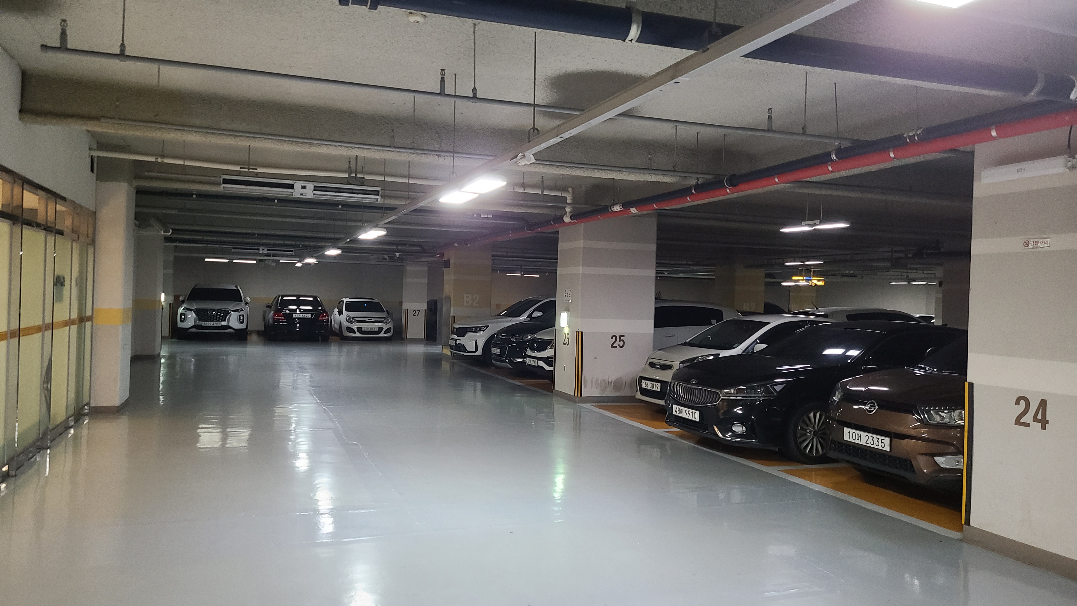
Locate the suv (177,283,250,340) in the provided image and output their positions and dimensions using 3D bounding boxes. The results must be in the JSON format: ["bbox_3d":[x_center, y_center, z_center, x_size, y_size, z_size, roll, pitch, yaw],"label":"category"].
[{"bbox_3d":[-10.410,0.214,26.045,1.975,1.750,4.950,2,0,-20],"label":"suv"}]

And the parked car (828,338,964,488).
[{"bbox_3d":[4.621,0.881,7.294,4.210,1.590,1.800,2,0,-20],"label":"parked car"}]

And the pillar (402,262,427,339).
[{"bbox_3d":[-4.208,-0.082,27.473,0.710,2.720,0.740,2,0,-20],"label":"pillar"}]

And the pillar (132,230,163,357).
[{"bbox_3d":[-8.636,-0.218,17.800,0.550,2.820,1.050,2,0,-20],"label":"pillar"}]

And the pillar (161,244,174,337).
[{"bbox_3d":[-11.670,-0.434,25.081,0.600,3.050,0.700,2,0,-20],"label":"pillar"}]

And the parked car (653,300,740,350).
[{"bbox_3d":[1.981,0.769,15.808,4.440,1.640,1.855,2,0,-20],"label":"parked car"}]

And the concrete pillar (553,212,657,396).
[{"bbox_3d":[1.052,0.069,13.037,1.250,2.920,1.050,2,0,-20],"label":"concrete pillar"}]

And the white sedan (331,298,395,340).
[{"bbox_3d":[-6.064,0.490,27.750,1.720,1.455,4.100,2,0,-20],"label":"white sedan"}]

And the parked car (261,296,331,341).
[{"bbox_3d":[-8.398,0.450,27.915,1.850,1.460,4.900,2,0,-20],"label":"parked car"}]

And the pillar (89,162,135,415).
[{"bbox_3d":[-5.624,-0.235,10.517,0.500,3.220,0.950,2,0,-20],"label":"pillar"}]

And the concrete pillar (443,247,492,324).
[{"bbox_3d":[-1.877,-0.119,21.188,0.980,3.100,1.150,2,0,-20],"label":"concrete pillar"}]

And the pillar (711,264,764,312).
[{"bbox_3d":[5.763,0.220,23.264,1.000,2.800,1.050,2,0,-20],"label":"pillar"}]

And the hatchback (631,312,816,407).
[{"bbox_3d":[3.261,0.910,12.019,3.600,1.485,1.600,2,0,-20],"label":"hatchback"}]

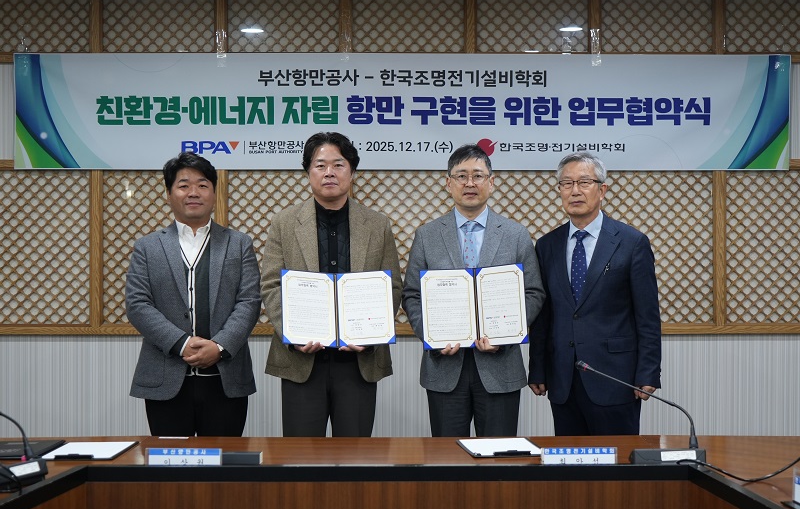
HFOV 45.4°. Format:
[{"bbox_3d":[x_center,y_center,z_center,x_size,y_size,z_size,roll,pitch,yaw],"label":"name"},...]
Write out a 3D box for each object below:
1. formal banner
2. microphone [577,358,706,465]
[{"bbox_3d":[0.013,-0.735,4.920,4.000,0.600,0.020,0,0,0],"label":"formal banner"},{"bbox_3d":[0.685,0.440,2.750,0.365,0.275,0.155,0,0,6],"label":"microphone"}]

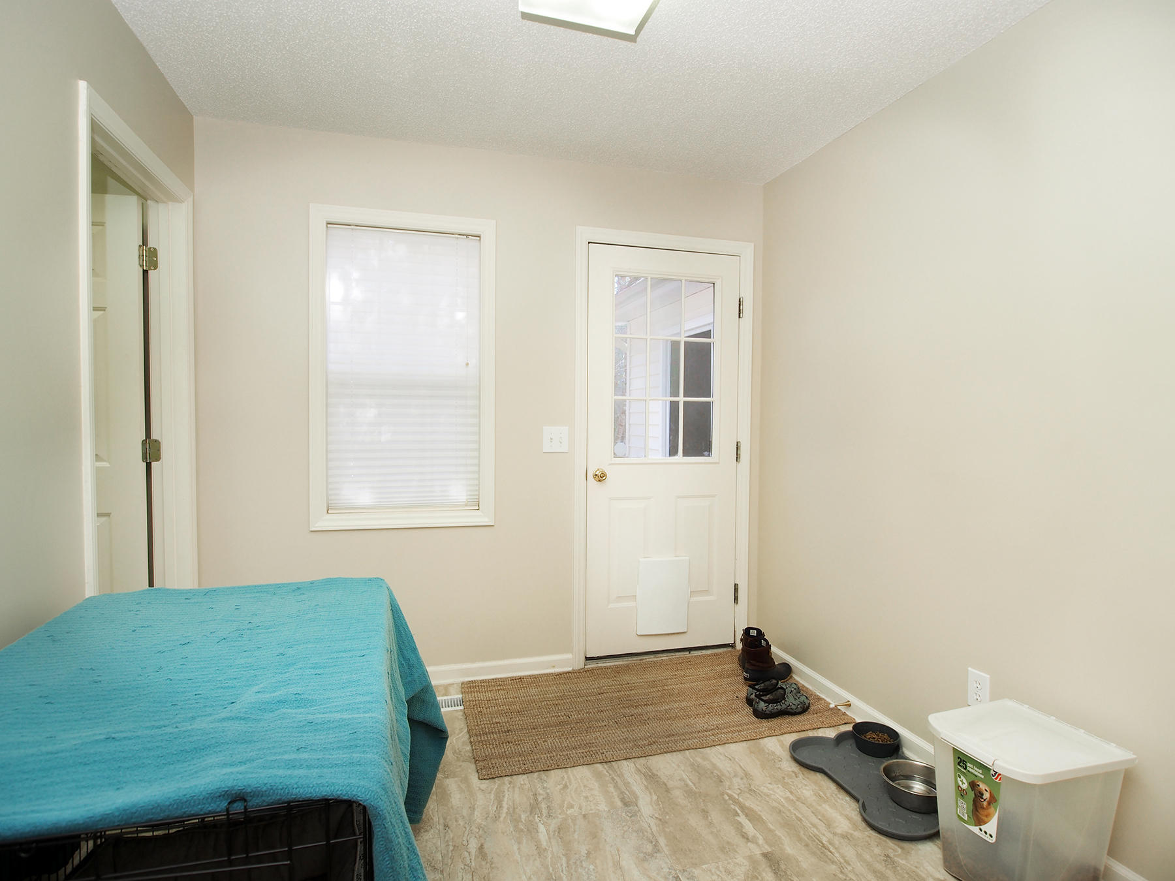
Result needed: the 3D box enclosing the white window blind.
[{"bbox_3d":[-0.813,-0.306,2.746,0.651,1.256,0.030,0,2,-16],"label":"white window blind"}]

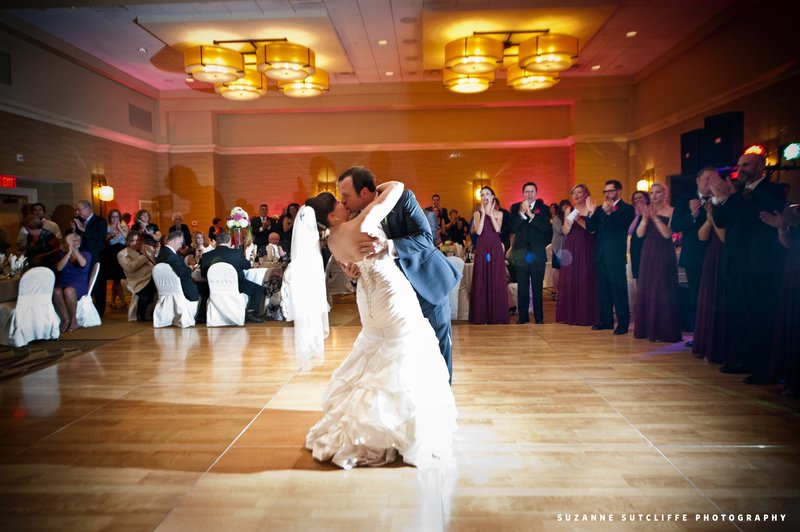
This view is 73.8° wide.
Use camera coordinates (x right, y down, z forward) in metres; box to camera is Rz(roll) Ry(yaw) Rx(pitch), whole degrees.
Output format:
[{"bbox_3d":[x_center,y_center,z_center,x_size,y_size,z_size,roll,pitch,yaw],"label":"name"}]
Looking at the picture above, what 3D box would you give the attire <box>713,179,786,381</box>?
[{"bbox_3d":[2.864,0.107,4.380,0.480,1.610,0.560,-3,5,-23],"label":"attire"}]

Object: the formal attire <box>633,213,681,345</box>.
[{"bbox_3d":[2.813,0.120,5.800,0.480,1.360,0.500,-5,6,-39],"label":"formal attire"}]

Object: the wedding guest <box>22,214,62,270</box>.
[{"bbox_3d":[-5.172,0.040,7.731,0.540,1.520,0.460,-3,5,-25],"label":"wedding guest"}]

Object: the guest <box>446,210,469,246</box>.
[{"bbox_3d":[1.262,-0.436,11.700,0.500,1.590,0.380,0,5,9],"label":"guest"}]

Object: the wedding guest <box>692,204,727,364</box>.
[{"bbox_3d":[2.912,0.013,4.945,0.460,1.680,0.480,-3,5,-28],"label":"wedding guest"}]

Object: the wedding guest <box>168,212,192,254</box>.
[{"bbox_3d":[-3.929,-0.157,9.546,0.500,1.578,0.360,-3,5,-25],"label":"wedding guest"}]

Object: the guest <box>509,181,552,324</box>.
[{"bbox_3d":[1.707,-0.168,6.860,0.560,1.800,0.400,0,5,18],"label":"guest"}]

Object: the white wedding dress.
[{"bbox_3d":[-0.099,0.415,3.200,0.780,1.290,0.820,3,6,38],"label":"white wedding dress"}]

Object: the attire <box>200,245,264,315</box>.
[{"bbox_3d":[-2.209,0.205,7.306,0.680,1.030,0.680,1,5,21],"label":"attire"}]

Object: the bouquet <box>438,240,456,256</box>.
[{"bbox_3d":[0.740,-0.254,8.299,0.300,0.270,0.300,-1,4,0],"label":"bouquet"}]

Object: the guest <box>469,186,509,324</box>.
[{"bbox_3d":[1.136,-0.127,6.840,0.520,1.730,0.450,0,5,17],"label":"guest"}]

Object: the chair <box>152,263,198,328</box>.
[{"bbox_3d":[-2.977,0.357,7.243,0.450,0.865,0.540,0,5,17],"label":"chair"}]

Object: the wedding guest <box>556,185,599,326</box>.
[{"bbox_3d":[2.248,-0.152,6.750,0.540,1.740,0.460,3,6,39],"label":"wedding guest"}]

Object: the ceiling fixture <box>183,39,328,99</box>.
[{"bbox_3d":[-2.729,-3.850,10.500,2.450,0.760,2.450,-1,4,3],"label":"ceiling fixture"}]

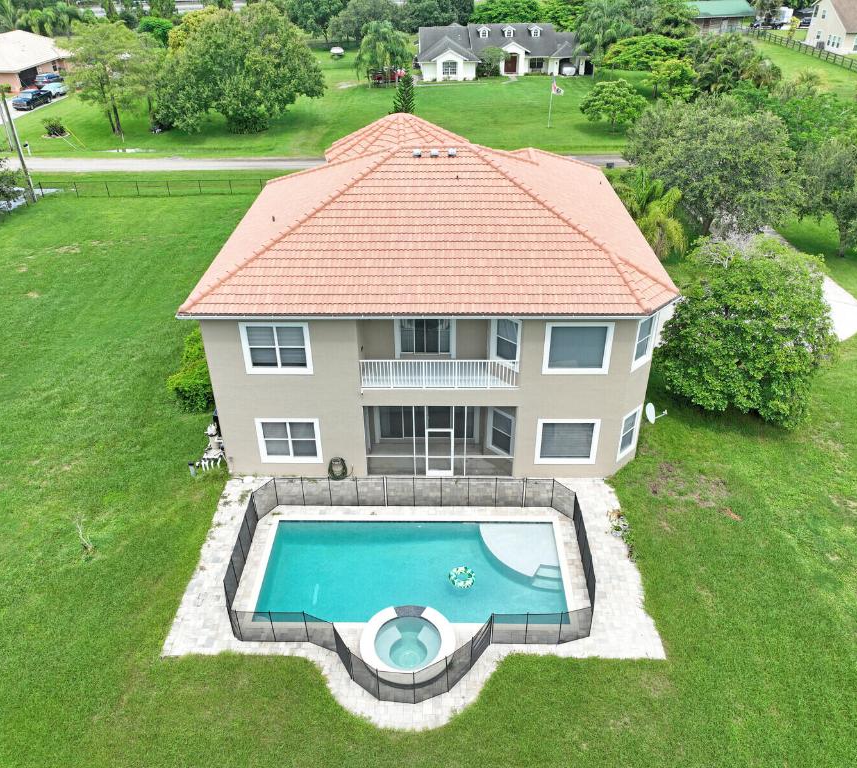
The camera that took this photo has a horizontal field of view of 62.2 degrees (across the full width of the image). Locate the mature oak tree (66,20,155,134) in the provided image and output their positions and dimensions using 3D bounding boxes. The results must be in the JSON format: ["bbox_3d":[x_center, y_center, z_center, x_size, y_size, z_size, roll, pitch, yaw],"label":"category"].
[{"bbox_3d":[-31.000,-29.517,69.304,8.800,10.100,8.600,0,32,0],"label":"mature oak tree"}]

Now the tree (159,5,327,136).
[{"bbox_3d":[-19.581,-32.889,73.184,17.200,11.600,15.000,0,32,0],"label":"tree"}]

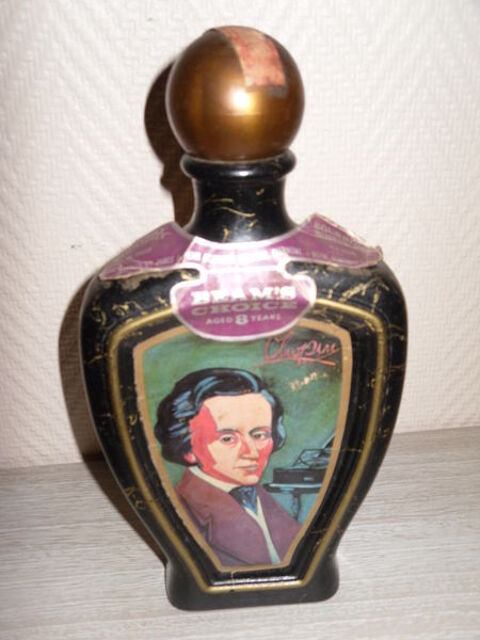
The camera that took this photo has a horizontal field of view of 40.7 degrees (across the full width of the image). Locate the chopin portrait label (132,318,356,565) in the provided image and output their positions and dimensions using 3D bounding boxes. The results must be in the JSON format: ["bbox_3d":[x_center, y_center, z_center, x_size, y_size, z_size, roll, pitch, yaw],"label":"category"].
[{"bbox_3d":[0.004,0.059,0.287,0.088,0.140,0.010,-3,28,-2],"label":"chopin portrait label"}]

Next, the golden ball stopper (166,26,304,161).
[{"bbox_3d":[-0.002,-0.085,0.246,0.053,0.048,0.053,-3,28,-2],"label":"golden ball stopper"}]

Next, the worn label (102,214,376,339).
[{"bbox_3d":[0.002,-0.018,0.265,0.121,0.042,0.037,-3,28,-2],"label":"worn label"}]

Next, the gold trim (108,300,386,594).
[{"bbox_3d":[0.005,0.062,0.290,0.112,0.161,0.015,-3,28,-2],"label":"gold trim"}]

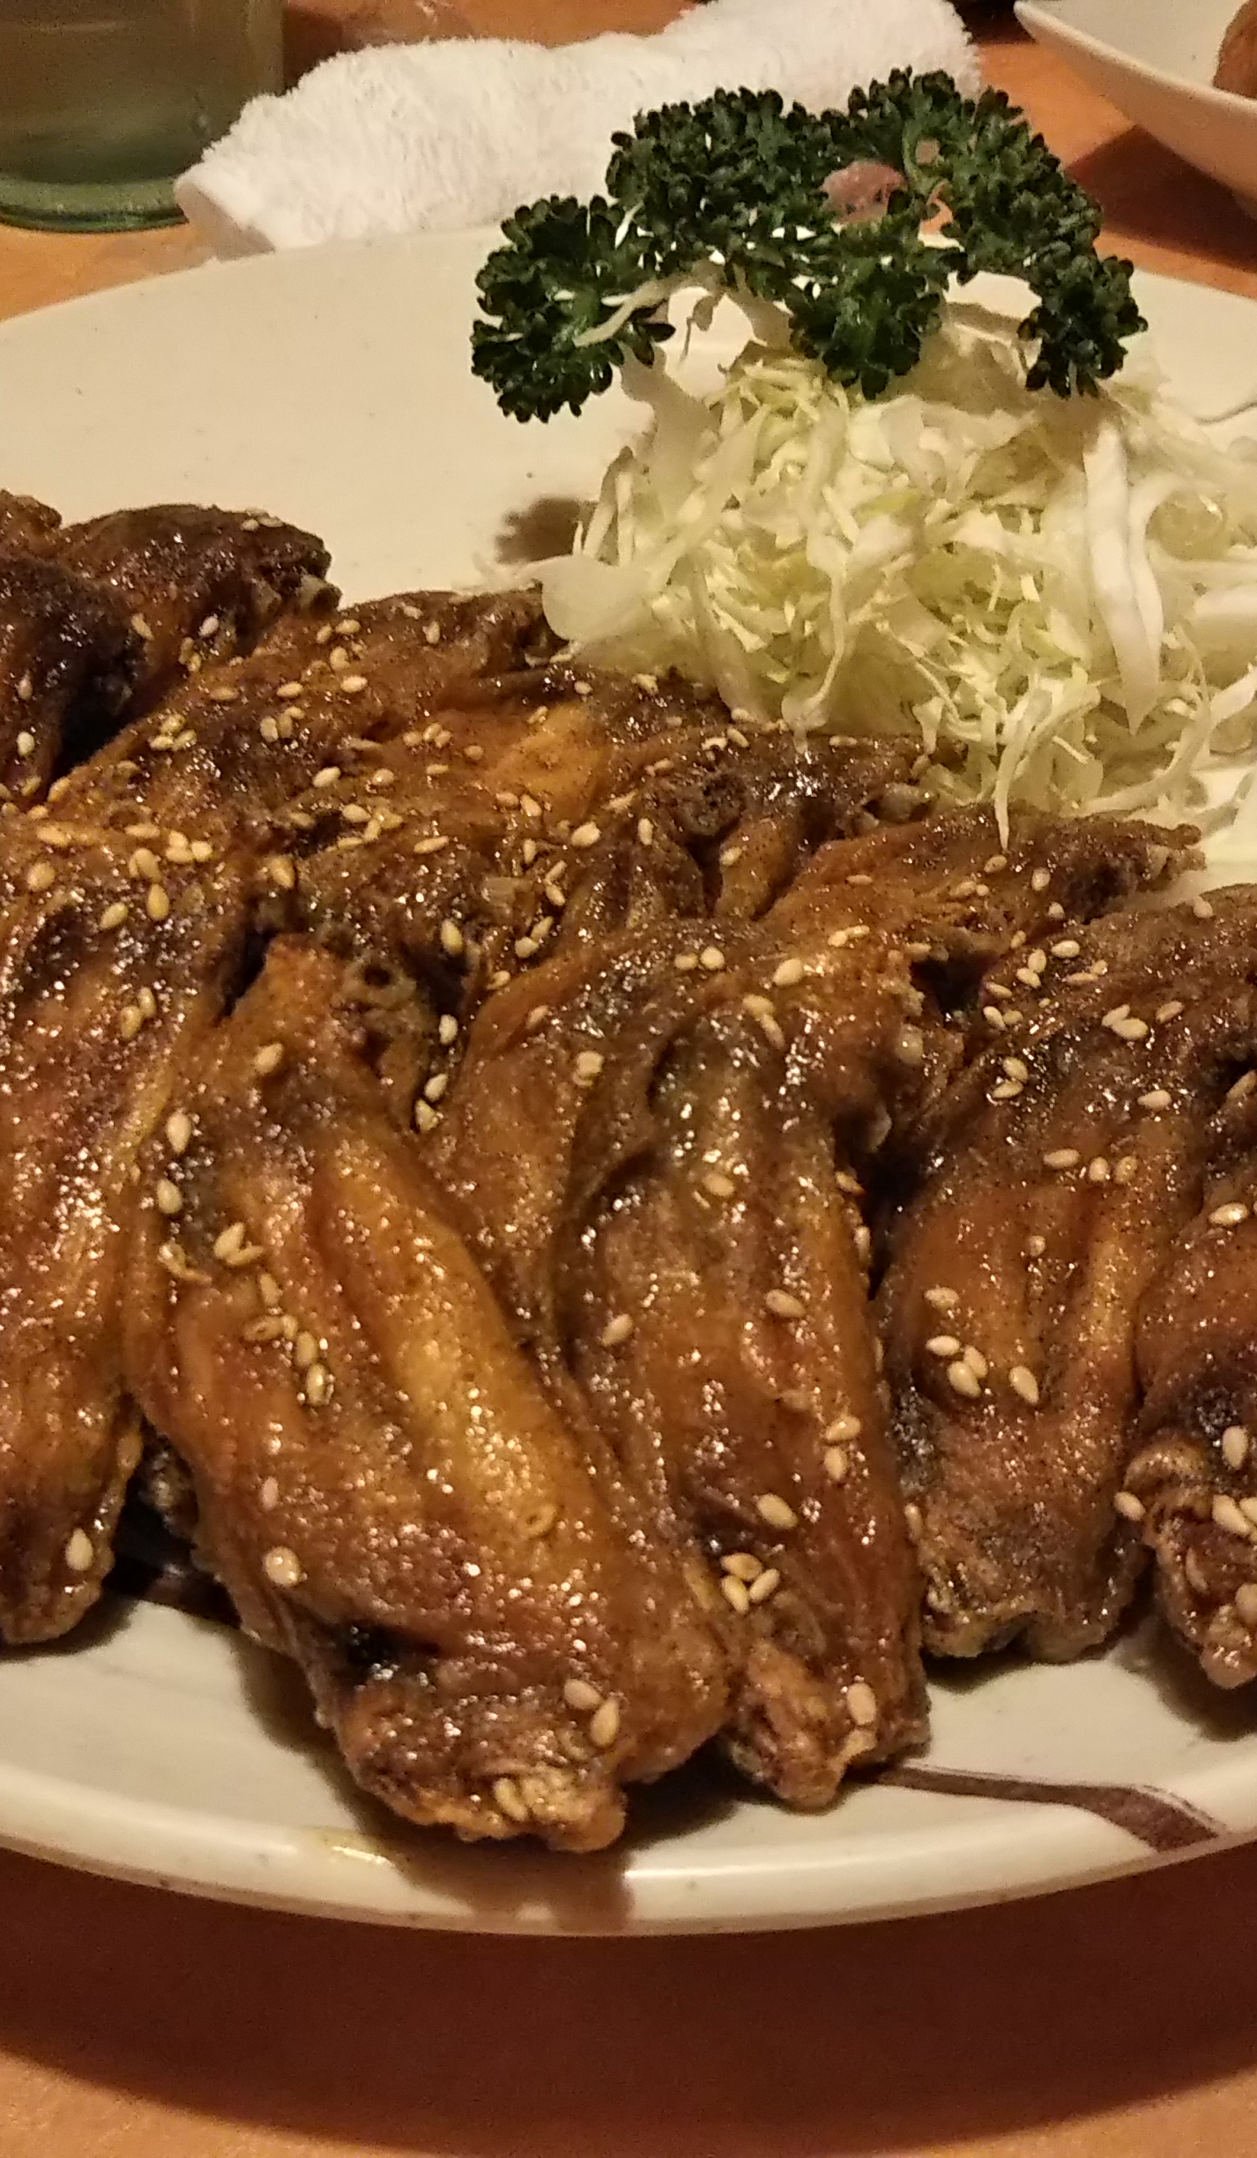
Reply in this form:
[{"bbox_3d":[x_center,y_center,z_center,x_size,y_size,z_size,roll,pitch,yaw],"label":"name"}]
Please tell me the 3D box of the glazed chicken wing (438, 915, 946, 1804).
[{"bbox_3d":[0.004,0.021,0.224,0.041,0.027,0.087,-6,54,-6],"label":"glazed chicken wing"}]

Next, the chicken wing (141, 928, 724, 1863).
[{"bbox_3d":[-0.019,0.024,0.219,0.044,0.026,0.086,-12,56,-12],"label":"chicken wing"}]

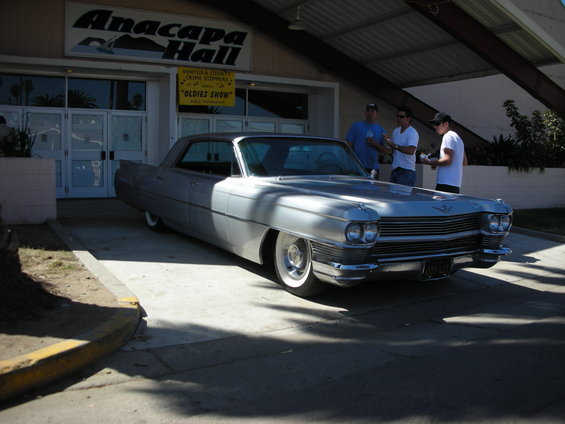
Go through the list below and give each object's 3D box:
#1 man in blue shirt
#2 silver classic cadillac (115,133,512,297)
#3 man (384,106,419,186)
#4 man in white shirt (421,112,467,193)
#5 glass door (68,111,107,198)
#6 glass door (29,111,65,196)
[{"bbox_3d":[1.091,-0.528,7.743,0.620,1.860,0.380,0,6,-9],"label":"man in blue shirt"},{"bbox_3d":[-0.240,-0.239,6.778,2.020,1.370,5.660,-1,8,-32],"label":"silver classic cadillac"},{"bbox_3d":[1.503,-0.432,7.341,0.520,1.810,0.460,6,7,37],"label":"man"},{"bbox_3d":[1.923,-0.321,6.937,0.520,1.740,0.500,4,6,23],"label":"man in white shirt"},{"bbox_3d":[-4.606,-1.351,13.523,0.910,2.100,0.060,-1,6,-24],"label":"glass door"},{"bbox_3d":[-5.442,-1.341,13.154,0.910,2.100,0.060,-1,6,-24],"label":"glass door"}]

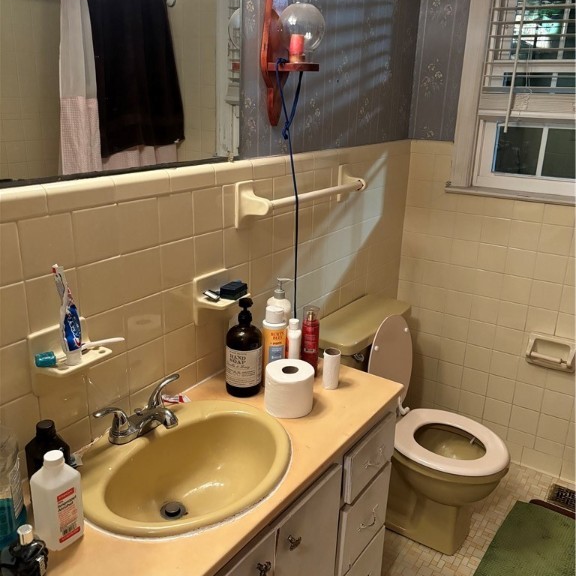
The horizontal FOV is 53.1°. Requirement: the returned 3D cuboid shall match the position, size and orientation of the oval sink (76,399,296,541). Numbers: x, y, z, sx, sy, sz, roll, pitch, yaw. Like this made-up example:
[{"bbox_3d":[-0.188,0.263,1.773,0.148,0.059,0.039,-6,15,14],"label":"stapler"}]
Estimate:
[{"bbox_3d":[-0.211,0.421,1.221,0.410,0.175,0.480,14,22,32],"label":"oval sink"}]

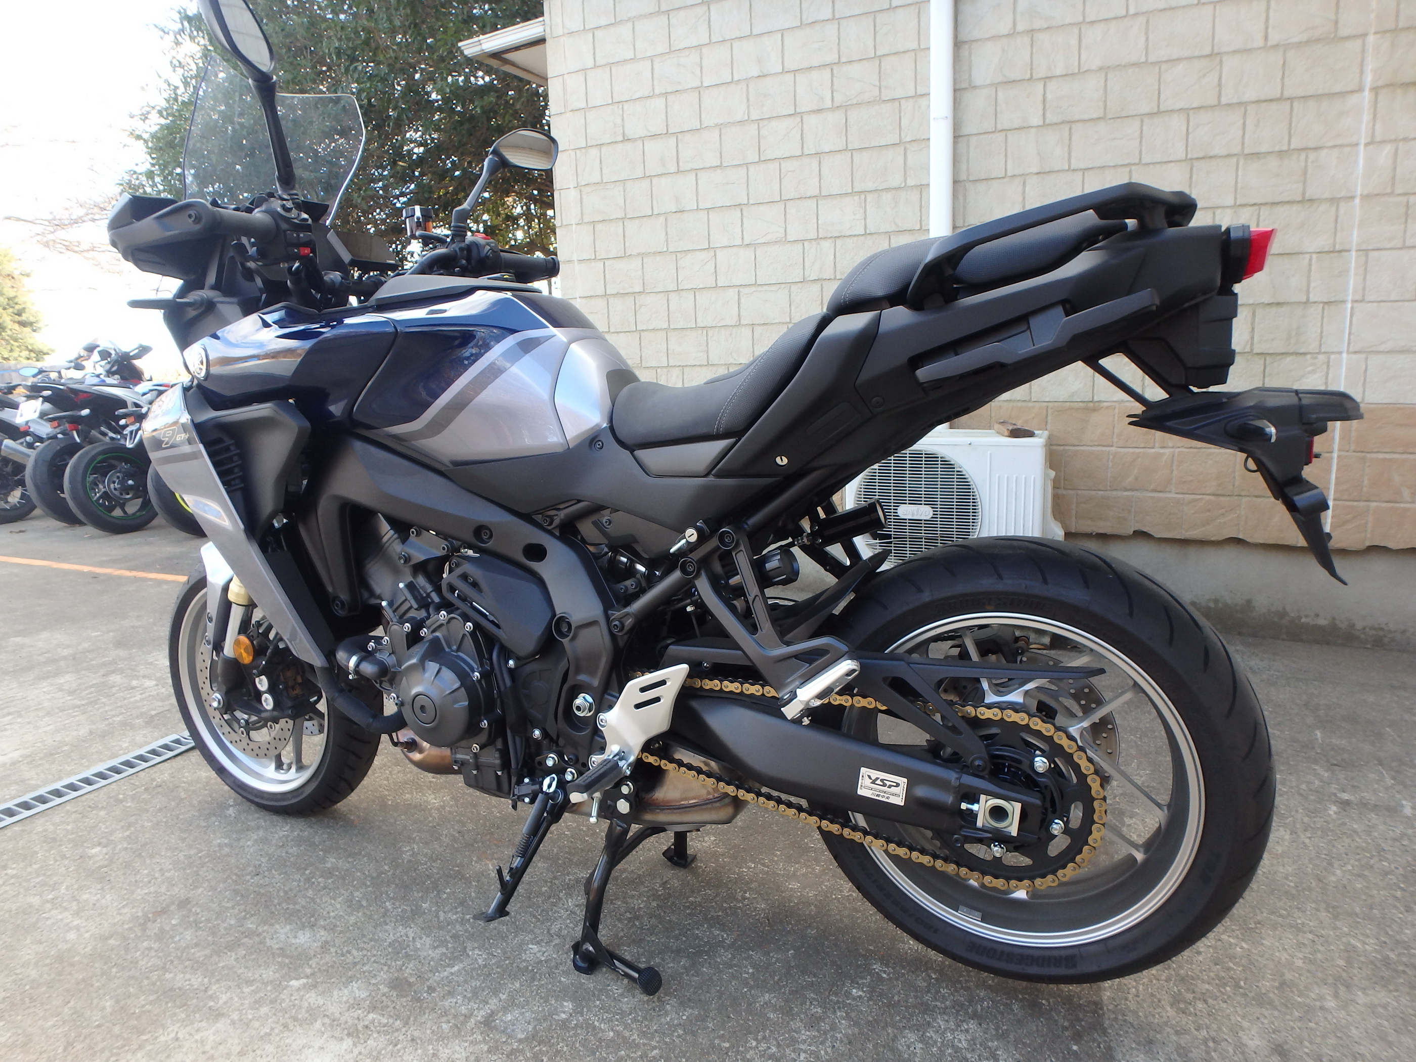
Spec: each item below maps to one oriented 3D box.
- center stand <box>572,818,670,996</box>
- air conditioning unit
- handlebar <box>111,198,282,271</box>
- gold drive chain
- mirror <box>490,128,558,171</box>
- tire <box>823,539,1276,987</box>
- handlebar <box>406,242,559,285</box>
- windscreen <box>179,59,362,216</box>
[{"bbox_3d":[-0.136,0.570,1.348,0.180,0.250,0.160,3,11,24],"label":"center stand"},{"bbox_3d":[0.851,-0.048,2.991,0.680,0.550,0.270,3,11,23],"label":"air conditioning unit"},{"bbox_3d":[-0.719,-0.434,1.246,0.180,0.120,0.230,1,10,16],"label":"handlebar"},{"bbox_3d":[0.144,0.332,1.236,0.780,0.250,0.028,3,11,24],"label":"gold drive chain"},{"bbox_3d":[-0.380,-0.792,1.784,0.055,0.095,0.175,5,12,32],"label":"mirror"},{"bbox_3d":[0.435,0.325,1.224,0.630,0.630,0.180,3,11,24],"label":"tire"},{"bbox_3d":[-0.455,-0.542,1.774,0.130,0.085,0.330,5,12,34],"label":"handlebar"},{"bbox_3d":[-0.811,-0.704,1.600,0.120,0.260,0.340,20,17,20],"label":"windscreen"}]

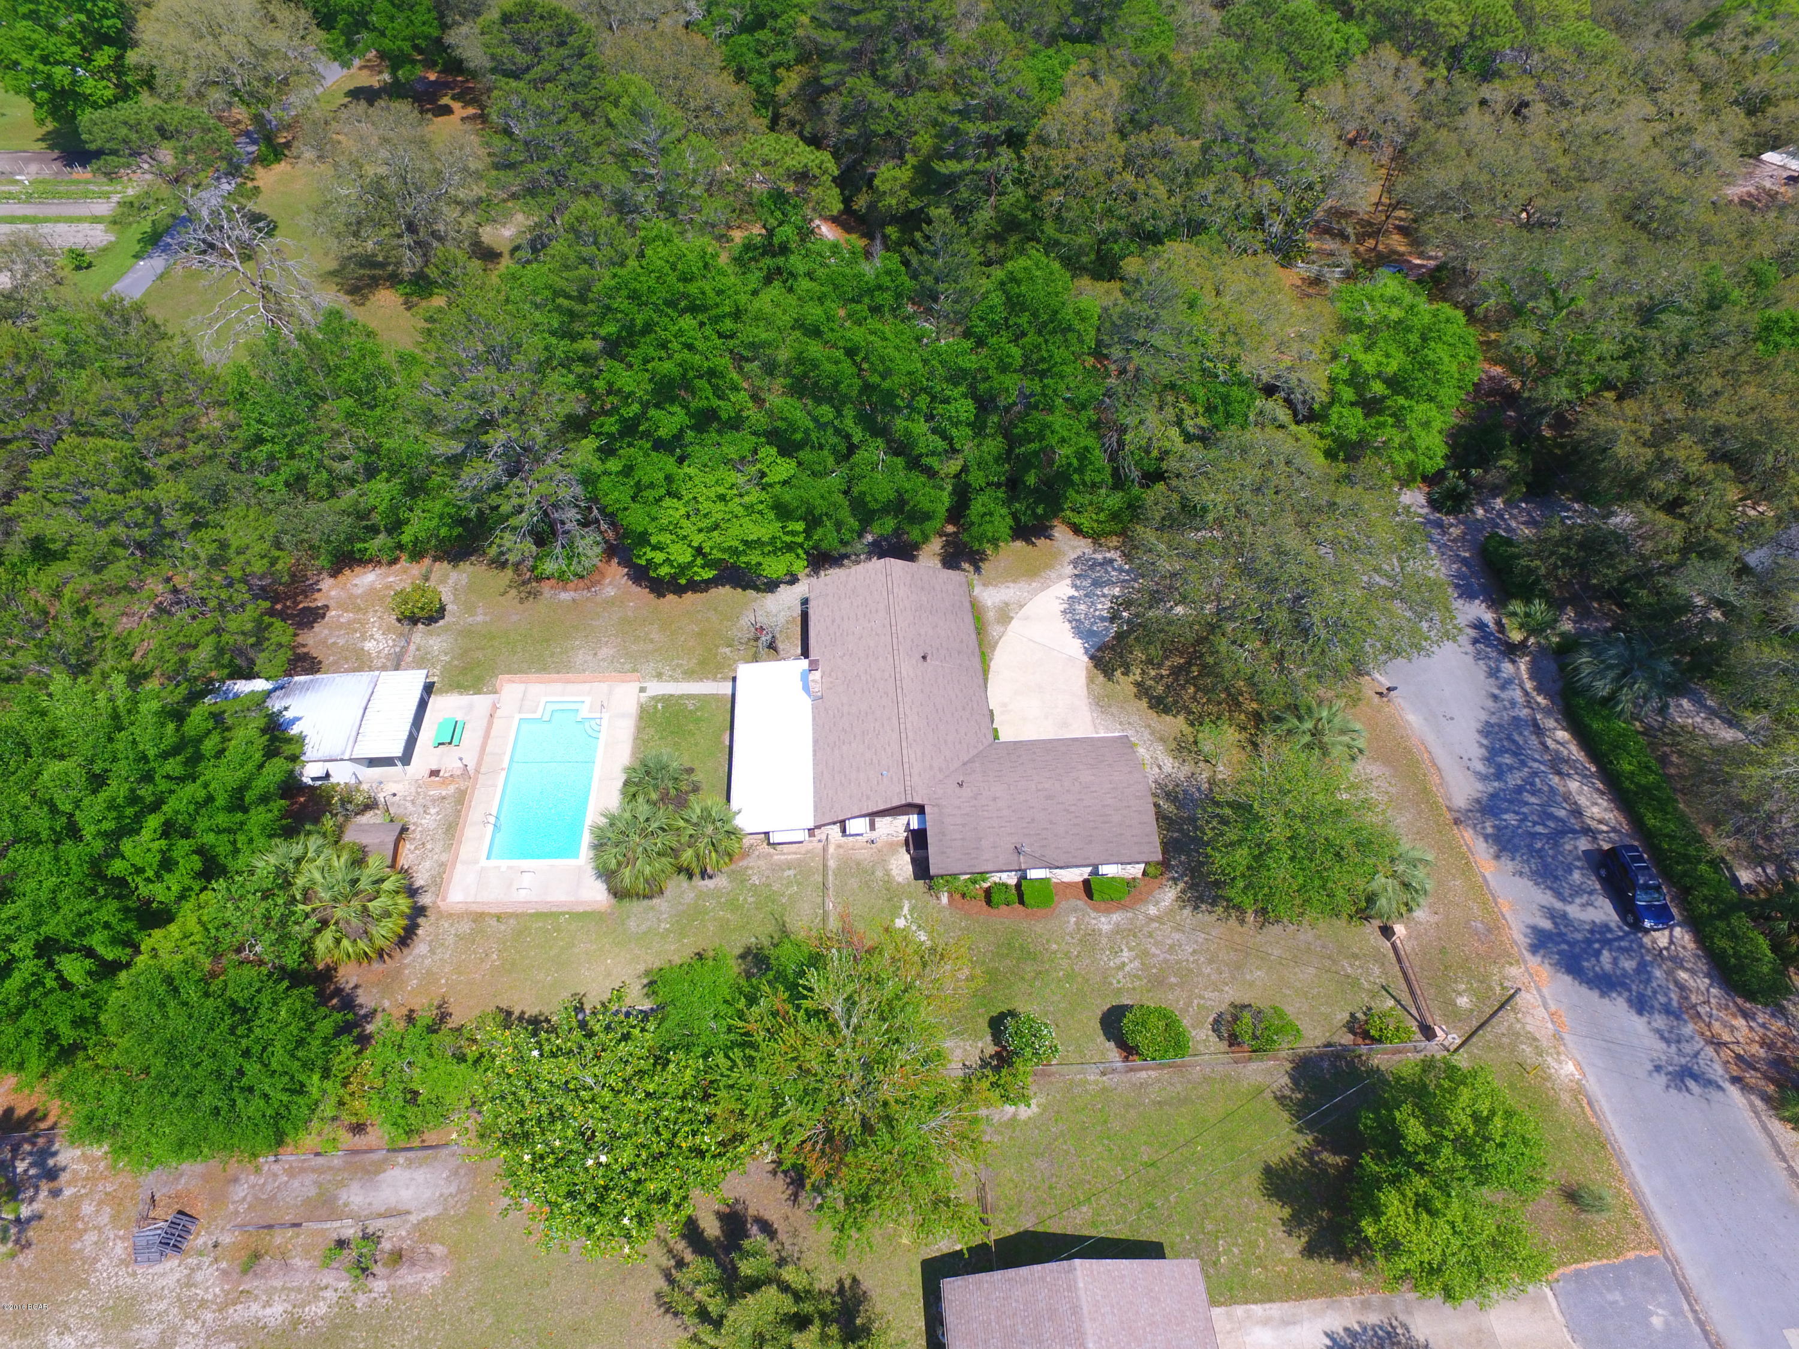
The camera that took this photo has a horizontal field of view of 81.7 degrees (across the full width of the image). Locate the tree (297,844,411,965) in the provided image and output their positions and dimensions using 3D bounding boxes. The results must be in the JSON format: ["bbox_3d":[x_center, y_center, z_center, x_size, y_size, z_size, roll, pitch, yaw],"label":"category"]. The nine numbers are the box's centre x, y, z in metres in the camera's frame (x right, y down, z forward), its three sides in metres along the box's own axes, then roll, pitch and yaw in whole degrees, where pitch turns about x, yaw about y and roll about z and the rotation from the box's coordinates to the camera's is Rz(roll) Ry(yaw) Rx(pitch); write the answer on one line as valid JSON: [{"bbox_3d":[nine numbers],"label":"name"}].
[{"bbox_3d":[-25.062,11.817,49.156,5.100,6.400,5.100,-2,48,-3],"label":"tree"}]

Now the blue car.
[{"bbox_3d":[38.834,11.219,54.736,1.850,1.750,4.650,-2,48,-3],"label":"blue car"}]

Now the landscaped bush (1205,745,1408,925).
[{"bbox_3d":[20.972,8.470,54.671,10.400,5.700,10.400,3,49,0],"label":"landscaped bush"}]

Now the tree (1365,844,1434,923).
[{"bbox_3d":[25.526,11.168,54.090,4.000,3.300,4.500,3,49,0],"label":"tree"}]

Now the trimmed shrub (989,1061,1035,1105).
[{"bbox_3d":[4.970,18.669,47.152,2.200,2.700,2.000,3,49,0],"label":"trimmed shrub"}]

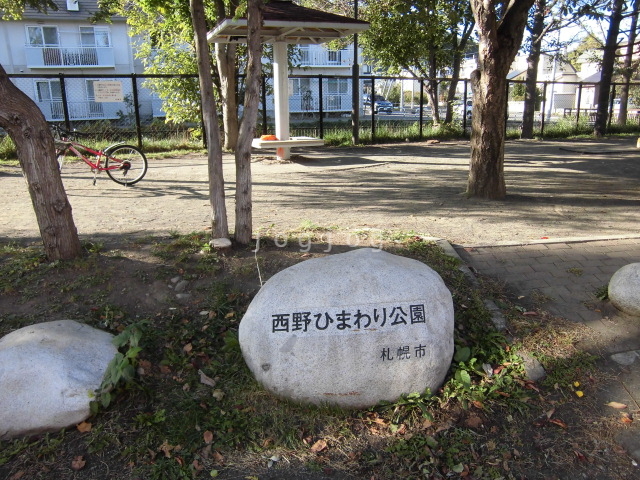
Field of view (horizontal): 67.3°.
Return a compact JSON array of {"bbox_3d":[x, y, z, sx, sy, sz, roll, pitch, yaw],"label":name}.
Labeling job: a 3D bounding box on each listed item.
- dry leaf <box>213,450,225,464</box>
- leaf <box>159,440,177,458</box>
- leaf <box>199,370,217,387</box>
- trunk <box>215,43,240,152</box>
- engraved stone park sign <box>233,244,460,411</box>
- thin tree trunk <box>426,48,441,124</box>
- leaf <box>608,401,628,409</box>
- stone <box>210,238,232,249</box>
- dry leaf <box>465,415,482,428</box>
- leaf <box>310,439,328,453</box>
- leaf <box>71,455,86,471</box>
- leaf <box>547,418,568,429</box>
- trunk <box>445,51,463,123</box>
[{"bbox_3d":[-0.442,0.947,2.093,0.045,0.020,0.070,-12,18,-36],"label":"dry leaf"},{"bbox_3d":[-0.678,0.928,2.129,0.075,0.025,0.085,-8,16,-23],"label":"leaf"},{"bbox_3d":[-0.597,0.738,2.552,0.065,0.030,0.115,-10,19,-31],"label":"leaf"},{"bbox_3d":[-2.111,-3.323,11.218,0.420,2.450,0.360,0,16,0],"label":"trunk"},{"bbox_3d":[0.142,0.431,2.572,1.090,0.690,0.610,-2,15,-4],"label":"engraved stone park sign"},{"bbox_3d":[4.049,-5.484,17.149,0.360,2.650,0.330,0,16,0],"label":"thin tree trunk"},{"bbox_3d":[1.502,0.836,2.432,0.105,0.015,0.042,3,17,11],"label":"leaf"},{"bbox_3d":[-0.821,0.029,3.986,0.170,0.060,0.110,0,16,0],"label":"stone"},{"bbox_3d":[0.726,0.858,2.272,0.080,0.025,0.075,2,15,13],"label":"dry leaf"},{"bbox_3d":[-0.002,0.920,2.148,0.080,0.025,0.050,-12,18,-35],"label":"leaf"},{"bbox_3d":[-1.045,0.968,2.083,0.060,0.020,0.070,0,16,0],"label":"leaf"},{"bbox_3d":[1.122,0.865,2.261,0.095,0.025,0.040,9,18,34],"label":"leaf"},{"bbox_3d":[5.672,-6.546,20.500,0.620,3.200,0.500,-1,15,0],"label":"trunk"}]

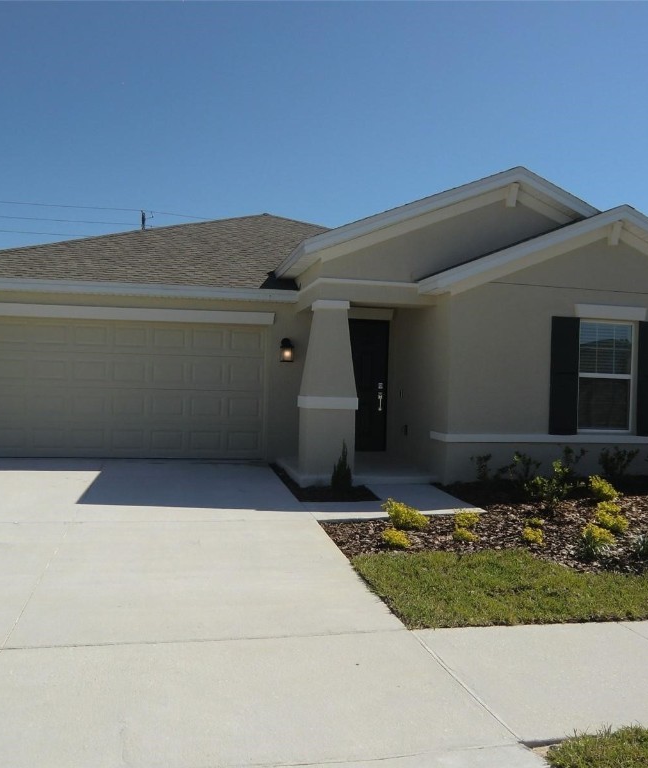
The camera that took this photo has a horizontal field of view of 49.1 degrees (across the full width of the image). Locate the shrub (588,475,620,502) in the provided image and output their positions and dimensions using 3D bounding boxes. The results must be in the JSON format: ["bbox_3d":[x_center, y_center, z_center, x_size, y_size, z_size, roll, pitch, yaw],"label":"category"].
[{"bbox_3d":[3.495,1.279,8.756,0.380,0.330,0.370,1,0,-12],"label":"shrub"}]

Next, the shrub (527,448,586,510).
[{"bbox_3d":[2.792,1.086,8.402,0.680,0.700,0.600,1,0,-12],"label":"shrub"}]

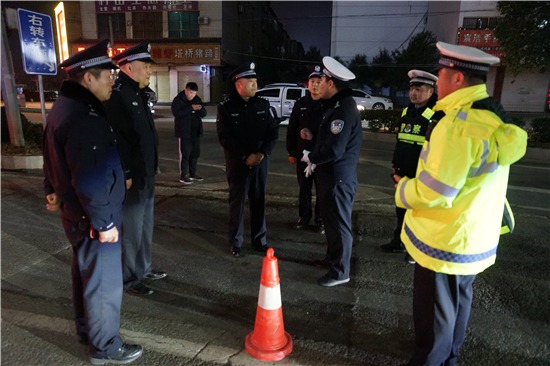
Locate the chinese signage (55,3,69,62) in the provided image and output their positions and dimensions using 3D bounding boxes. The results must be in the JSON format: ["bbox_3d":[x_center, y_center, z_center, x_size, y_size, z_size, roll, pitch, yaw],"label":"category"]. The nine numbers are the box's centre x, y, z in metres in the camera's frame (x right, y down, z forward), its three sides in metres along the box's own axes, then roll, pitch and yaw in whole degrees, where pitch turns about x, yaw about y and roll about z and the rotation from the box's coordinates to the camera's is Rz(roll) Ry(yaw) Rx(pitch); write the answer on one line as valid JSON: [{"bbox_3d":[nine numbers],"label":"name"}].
[{"bbox_3d":[-15.696,-10.980,27.000,0.300,4.400,1.700,-10,17,-42],"label":"chinese signage"}]

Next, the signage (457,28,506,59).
[{"bbox_3d":[14.406,-9.535,25.500,3.400,2.300,0.200,2,13,2],"label":"signage"}]

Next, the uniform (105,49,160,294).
[{"bbox_3d":[-1.046,-0.062,2.788,0.380,1.840,0.550,5,15,19],"label":"uniform"}]

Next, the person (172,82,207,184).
[{"bbox_3d":[-1.545,-0.865,6.550,0.420,1.710,0.560,10,15,35],"label":"person"}]

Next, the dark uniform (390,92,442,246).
[{"bbox_3d":[1.309,-0.058,3.473,0.370,1.510,0.570,-8,16,-37],"label":"dark uniform"}]

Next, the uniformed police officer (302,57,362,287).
[{"bbox_3d":[0.512,-0.067,2.952,0.420,1.810,0.520,3,14,12],"label":"uniformed police officer"}]

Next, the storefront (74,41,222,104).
[{"bbox_3d":[-10.225,-8.943,29.616,11.806,4.738,1.600,0,14,0],"label":"storefront"}]

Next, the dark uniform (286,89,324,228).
[{"bbox_3d":[0.386,-0.225,4.098,0.550,1.560,0.360,0,14,2],"label":"dark uniform"}]

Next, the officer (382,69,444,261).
[{"bbox_3d":[1.311,-0.136,3.455,0.390,1.780,0.580,-8,16,-37],"label":"officer"}]

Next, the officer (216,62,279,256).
[{"bbox_3d":[-0.269,-0.210,3.524,0.580,1.810,0.360,-2,14,-7],"label":"officer"}]

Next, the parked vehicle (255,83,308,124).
[{"bbox_3d":[1.044,-3.619,17.000,5.100,1.850,1.800,-1,13,-10],"label":"parked vehicle"}]

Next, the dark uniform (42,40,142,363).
[{"bbox_3d":[-0.960,0.145,1.990,0.450,1.750,0.540,-2,13,-14],"label":"dark uniform"}]

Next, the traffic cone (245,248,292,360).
[{"bbox_3d":[-0.033,0.705,2.227,0.290,0.662,0.290,0,14,0],"label":"traffic cone"}]

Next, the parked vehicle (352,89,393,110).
[{"bbox_3d":[4.489,-4.709,21.500,4.600,1.480,1.800,0,14,0],"label":"parked vehicle"}]

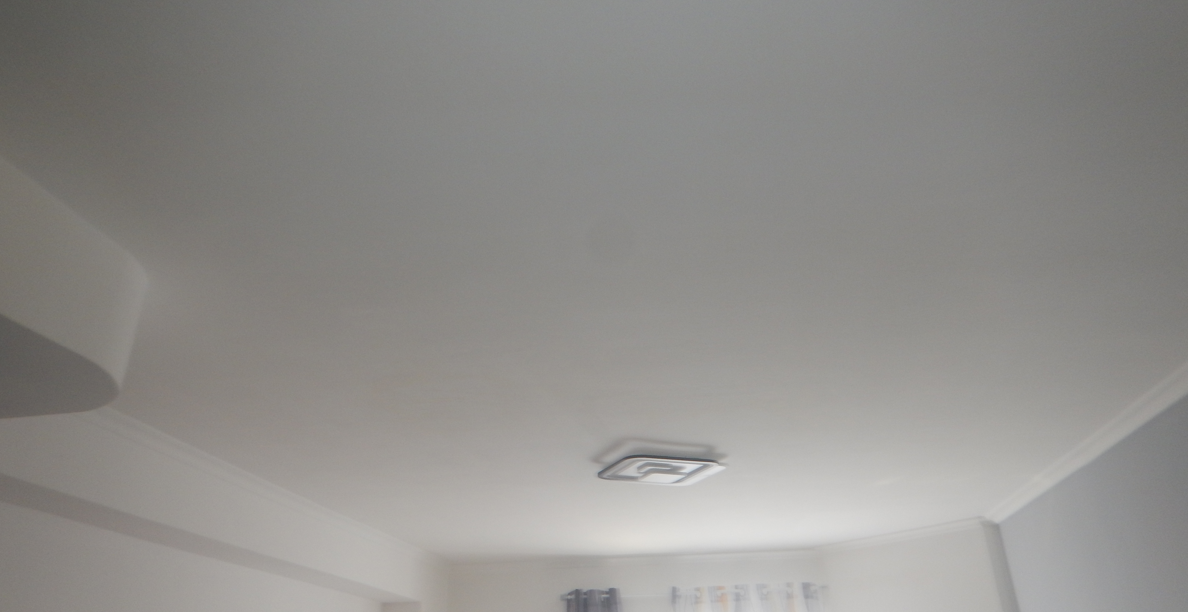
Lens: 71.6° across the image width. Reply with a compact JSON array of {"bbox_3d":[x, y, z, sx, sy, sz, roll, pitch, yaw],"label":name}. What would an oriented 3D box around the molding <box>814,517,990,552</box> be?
[{"bbox_3d":[2.349,1.793,6.342,0.068,0.073,1.440,18,-32,-36],"label":"molding"}]

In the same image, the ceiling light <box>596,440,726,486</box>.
[{"bbox_3d":[0.317,0.792,4.100,0.490,0.075,0.490,8,-28,-20],"label":"ceiling light"}]

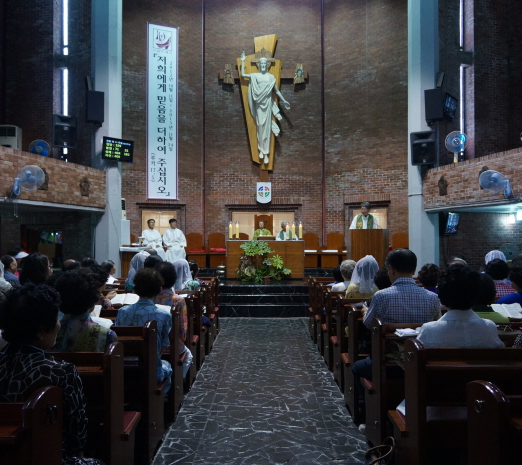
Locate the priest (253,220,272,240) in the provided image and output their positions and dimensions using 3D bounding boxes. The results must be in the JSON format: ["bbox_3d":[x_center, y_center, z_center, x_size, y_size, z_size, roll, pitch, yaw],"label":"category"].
[{"bbox_3d":[0.028,0.330,14.596,0.580,1.290,0.750,0,-1,0],"label":"priest"}]

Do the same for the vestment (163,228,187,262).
[{"bbox_3d":[-2.332,0.404,14.295,0.640,1.020,0.680,0,-1,-15],"label":"vestment"}]

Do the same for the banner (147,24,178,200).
[{"bbox_3d":[-2.831,-3.477,15.170,0.900,5.020,0.030,1,-1,-25],"label":"banner"}]

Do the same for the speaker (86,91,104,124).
[{"bbox_3d":[-3.803,-2.872,12.000,0.360,0.660,0.280,0,3,-25],"label":"speaker"}]

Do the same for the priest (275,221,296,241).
[{"bbox_3d":[0.677,0.333,14.496,0.600,1.280,0.750,0,-1,0],"label":"priest"}]

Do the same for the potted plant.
[{"bbox_3d":[0.061,0.683,12.690,1.300,0.960,0.850,0,-1,0],"label":"potted plant"}]

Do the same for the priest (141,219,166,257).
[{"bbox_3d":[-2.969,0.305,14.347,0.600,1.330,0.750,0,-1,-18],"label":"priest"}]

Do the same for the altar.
[{"bbox_3d":[0.113,0.696,13.670,1.990,0.970,0.880,0,-1,0],"label":"altar"}]

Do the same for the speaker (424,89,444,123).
[{"bbox_3d":[3.839,-2.851,11.707,0.380,0.640,0.380,0,7,20],"label":"speaker"}]

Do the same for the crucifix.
[{"bbox_3d":[0.045,-3.772,15.700,2.660,4.250,0.600,0,-1,0],"label":"crucifix"}]

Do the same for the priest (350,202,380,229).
[{"bbox_3d":[2.408,0.146,12.199,0.620,1.700,0.450,0,-1,5],"label":"priest"}]

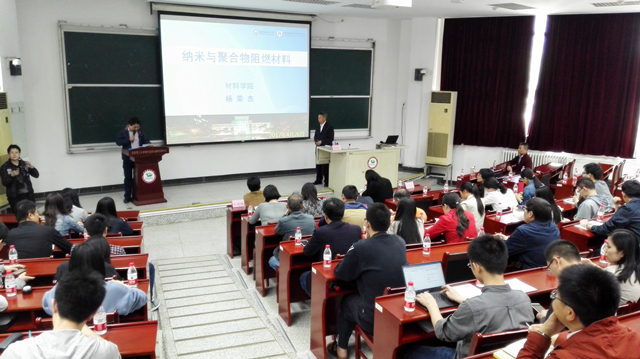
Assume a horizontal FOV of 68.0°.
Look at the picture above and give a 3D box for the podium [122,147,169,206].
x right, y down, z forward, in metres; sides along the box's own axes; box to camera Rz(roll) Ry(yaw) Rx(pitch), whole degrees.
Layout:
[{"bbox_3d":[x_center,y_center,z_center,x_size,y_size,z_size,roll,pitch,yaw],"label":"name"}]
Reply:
[{"bbox_3d":[-3.486,-0.095,9.529,0.760,1.150,0.550,-6,13,-30],"label":"podium"}]

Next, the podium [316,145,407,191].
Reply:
[{"bbox_3d":[0.989,-0.226,10.846,2.000,0.980,0.950,-4,13,-24],"label":"podium"}]

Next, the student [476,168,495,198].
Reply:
[{"bbox_3d":[2.857,0.401,8.227,0.480,1.200,0.720,-9,15,-39],"label":"student"}]

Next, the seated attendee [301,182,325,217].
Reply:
[{"bbox_3d":[-0.125,0.637,6.717,0.480,1.200,0.700,-6,13,-32],"label":"seated attendee"}]

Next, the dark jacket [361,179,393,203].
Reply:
[{"bbox_3d":[1.000,0.311,8.224,0.550,0.620,0.480,-8,14,-38],"label":"dark jacket"}]

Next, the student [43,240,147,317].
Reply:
[{"bbox_3d":[-1.431,1.005,3.031,0.600,1.200,0.750,-2,12,-15],"label":"student"}]

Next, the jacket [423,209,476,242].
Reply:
[{"bbox_3d":[1.357,0.630,4.945,0.470,0.640,0.500,-5,13,-30],"label":"jacket"}]

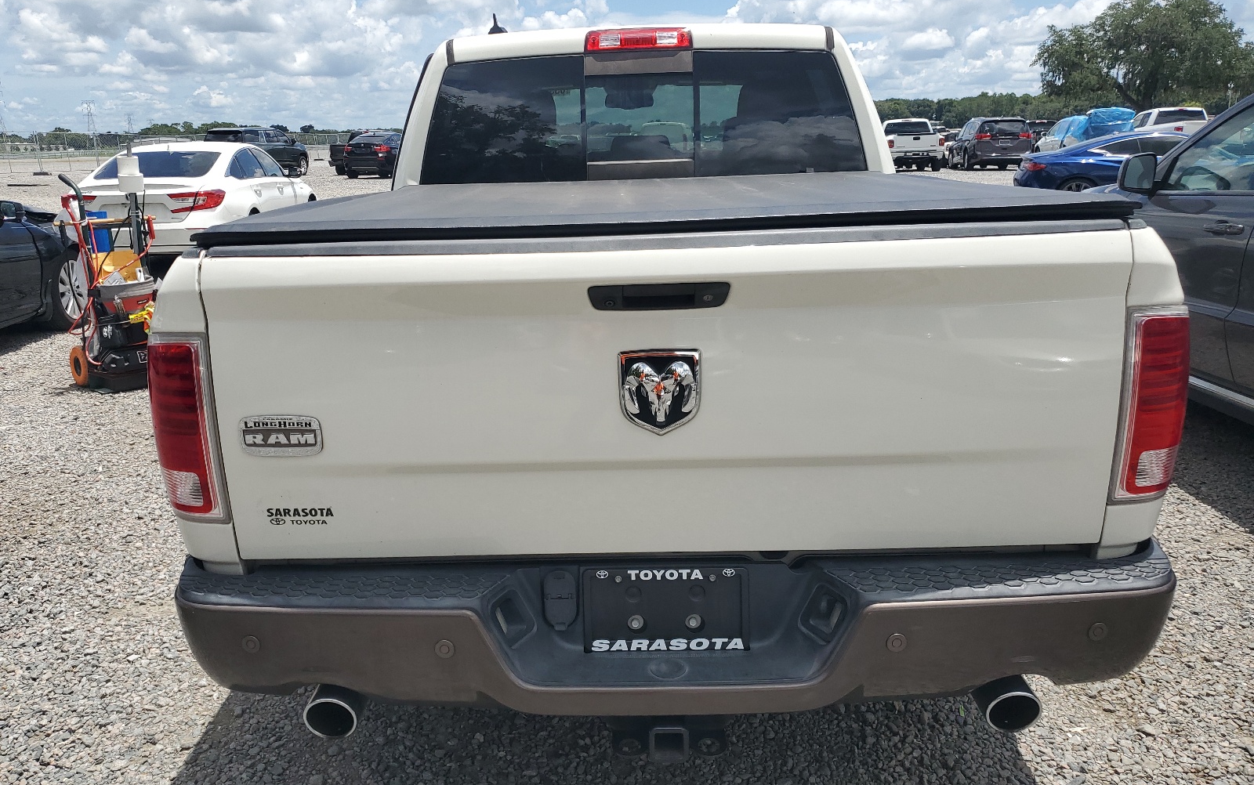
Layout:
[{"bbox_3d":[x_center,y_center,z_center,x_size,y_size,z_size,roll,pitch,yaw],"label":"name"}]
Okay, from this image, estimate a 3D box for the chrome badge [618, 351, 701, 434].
[{"bbox_3d":[0.060,0.000,1.722,0.149,0.160,0.020,-2,15,0],"label":"chrome badge"}]

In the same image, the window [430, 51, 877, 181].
[{"bbox_3d":[0.052,-0.989,3.378,1.600,0.430,0.130,-1,16,1],"label":"window"}]

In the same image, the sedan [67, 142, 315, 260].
[{"bbox_3d":[-5.491,-2.554,12.523,1.860,1.450,4.880,-2,16,-3],"label":"sedan"}]

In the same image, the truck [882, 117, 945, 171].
[{"bbox_3d":[10.532,-9.350,35.496,2.000,1.880,5.800,1,16,9],"label":"truck"}]

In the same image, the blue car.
[{"bbox_3d":[8.864,-3.583,15.483,4.690,1.390,1.850,5,17,22],"label":"blue car"}]

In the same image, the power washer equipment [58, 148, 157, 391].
[{"bbox_3d":[-3.381,-0.802,6.083,0.610,1.520,0.520,-12,19,-33],"label":"power washer equipment"}]

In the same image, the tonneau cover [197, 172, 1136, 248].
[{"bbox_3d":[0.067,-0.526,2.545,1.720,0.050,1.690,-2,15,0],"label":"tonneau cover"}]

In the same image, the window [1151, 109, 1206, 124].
[{"bbox_3d":[17.043,-8.470,29.000,1.550,0.430,0.130,1,16,7],"label":"window"}]

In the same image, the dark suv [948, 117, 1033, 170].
[{"bbox_3d":[12.914,-8.919,33.611,1.990,1.760,5.100,1,16,9],"label":"dark suv"}]

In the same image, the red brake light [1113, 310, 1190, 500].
[{"bbox_3d":[0.948,0.010,1.741,0.160,0.360,0.135,-1,16,1],"label":"red brake light"}]

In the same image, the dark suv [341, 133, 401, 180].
[{"bbox_3d":[-9.035,-9.137,35.995,1.970,1.690,4.850,2,16,11],"label":"dark suv"}]

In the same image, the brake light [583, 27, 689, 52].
[{"bbox_3d":[0.045,-1.261,3.369,0.385,0.085,0.070,-1,16,1],"label":"brake light"}]

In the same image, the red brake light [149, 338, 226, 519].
[{"bbox_3d":[-0.809,0.054,1.758,0.160,0.360,0.135,-1,16,1],"label":"red brake light"}]

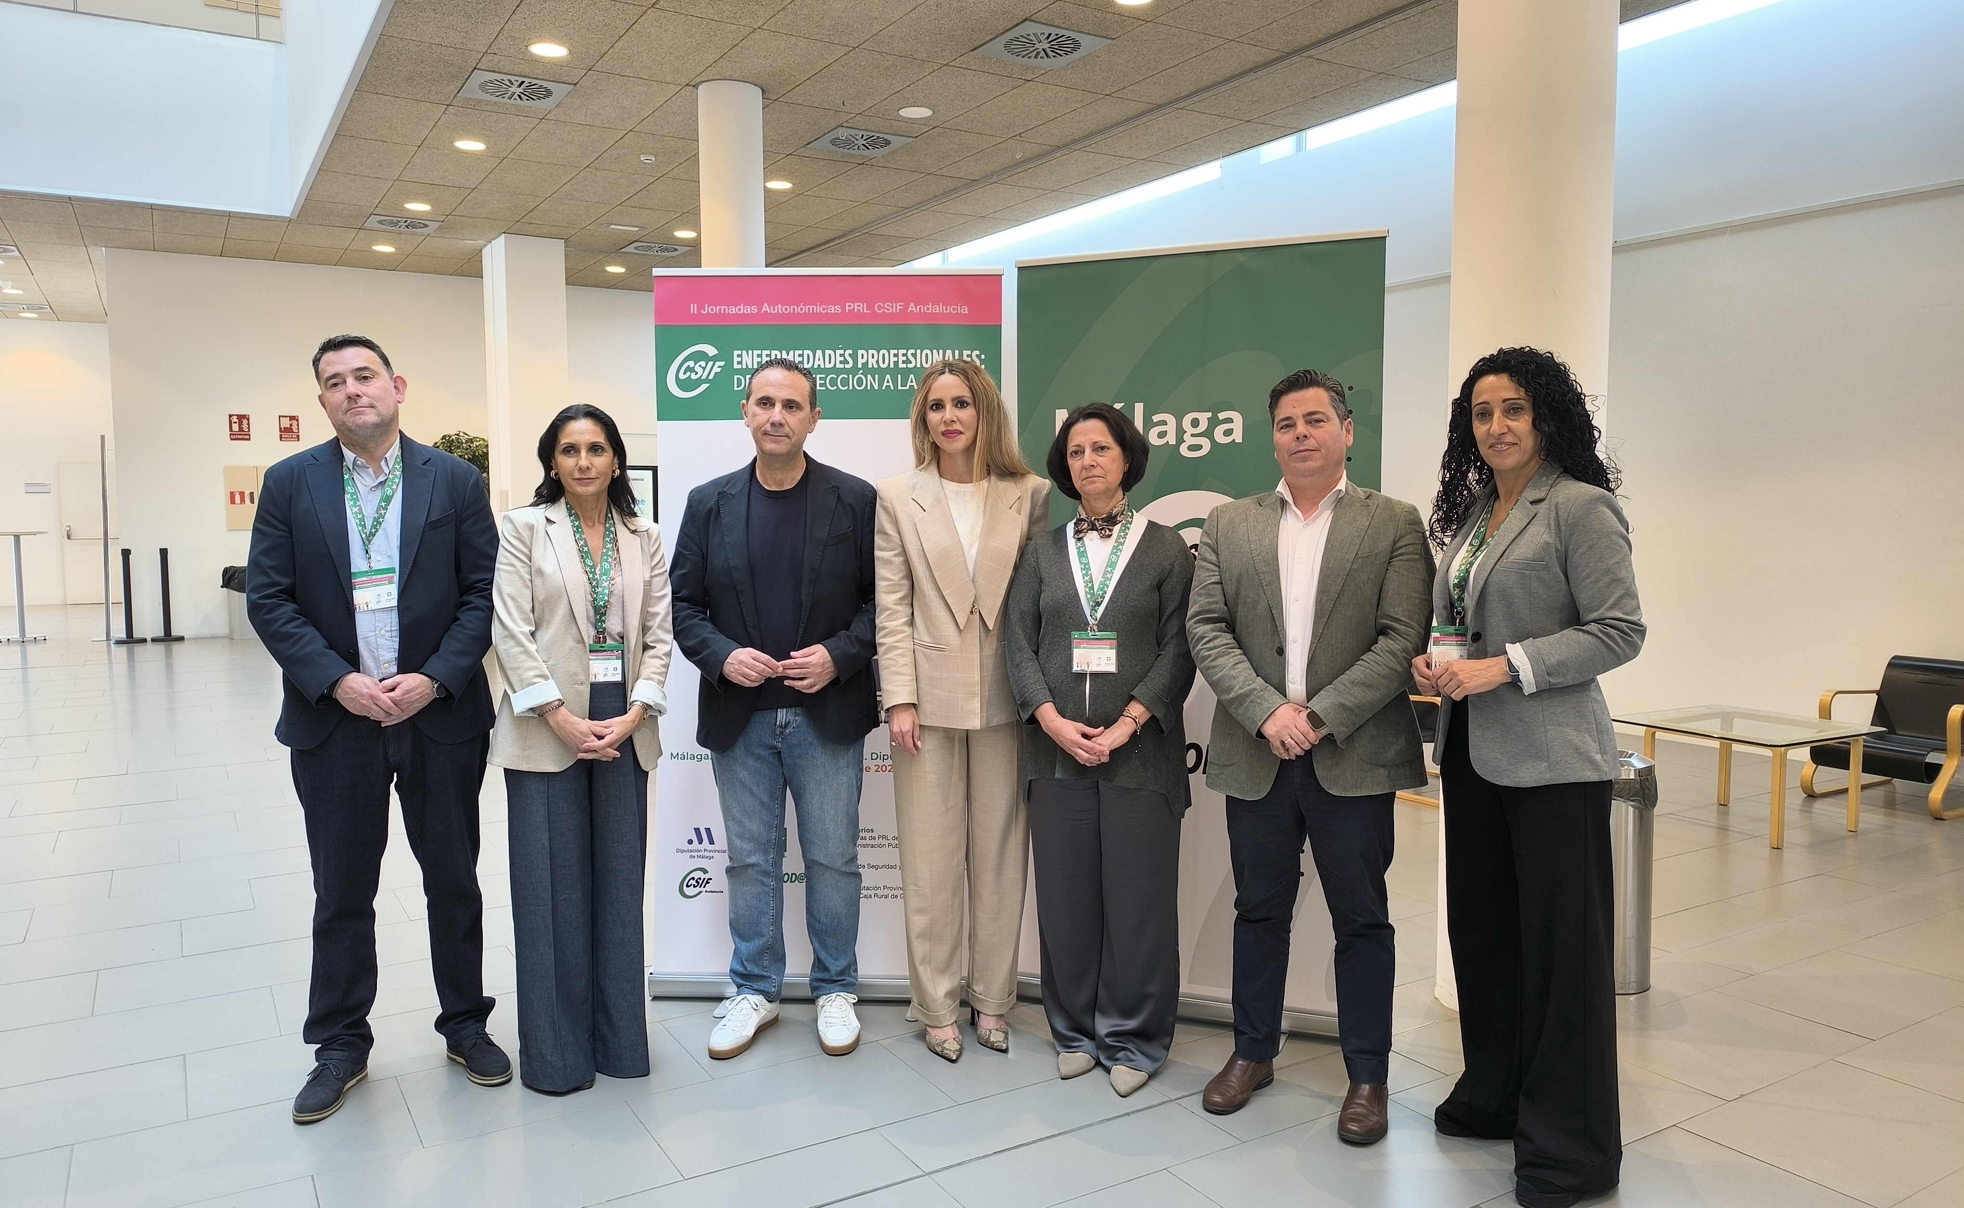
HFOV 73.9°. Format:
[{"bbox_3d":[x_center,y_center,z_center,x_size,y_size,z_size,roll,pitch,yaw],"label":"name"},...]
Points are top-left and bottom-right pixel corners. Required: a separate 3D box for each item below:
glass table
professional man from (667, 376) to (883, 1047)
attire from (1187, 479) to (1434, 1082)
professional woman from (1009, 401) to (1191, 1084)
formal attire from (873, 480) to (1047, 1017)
[{"bbox_3d":[3.414,0.769,5.843,0.833,0.444,0.819,-2,5,-31],"label":"glass table"},{"bbox_3d":[-0.539,0.261,3.419,0.540,1.794,0.370,0,4,-4],"label":"professional man"},{"bbox_3d":[0.770,0.413,3.113,0.580,1.416,0.330,1,4,14],"label":"attire"},{"bbox_3d":[0.299,0.338,3.247,0.490,1.665,0.330,1,4,10],"label":"professional woman"},{"bbox_3d":[-0.049,0.375,3.484,0.455,1.483,0.300,0,4,-8],"label":"formal attire"}]

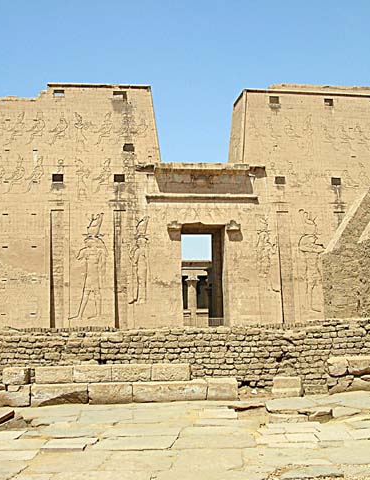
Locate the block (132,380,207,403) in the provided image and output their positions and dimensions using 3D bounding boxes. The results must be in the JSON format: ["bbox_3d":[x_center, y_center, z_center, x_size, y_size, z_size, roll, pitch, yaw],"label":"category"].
[{"bbox_3d":[-0.320,3.114,13.722,1.504,0.373,0.750,-1,-7,-3],"label":"block"}]

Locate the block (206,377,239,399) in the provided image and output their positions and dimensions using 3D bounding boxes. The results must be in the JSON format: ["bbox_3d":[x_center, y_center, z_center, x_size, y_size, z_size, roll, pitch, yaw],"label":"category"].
[{"bbox_3d":[0.741,3.091,13.772,0.637,0.385,0.750,-1,-7,-3],"label":"block"}]

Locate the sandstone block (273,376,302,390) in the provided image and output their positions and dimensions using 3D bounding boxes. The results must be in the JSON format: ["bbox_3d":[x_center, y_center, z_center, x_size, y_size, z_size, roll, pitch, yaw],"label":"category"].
[{"bbox_3d":[2.081,2.976,13.798,0.579,0.301,0.400,-1,-7,-4],"label":"sandstone block"}]

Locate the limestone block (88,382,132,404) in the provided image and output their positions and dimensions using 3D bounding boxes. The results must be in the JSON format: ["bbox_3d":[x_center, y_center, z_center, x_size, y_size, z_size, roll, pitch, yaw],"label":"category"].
[{"bbox_3d":[-1.461,2.953,12.948,0.830,0.400,0.500,0,-6,-7],"label":"limestone block"}]

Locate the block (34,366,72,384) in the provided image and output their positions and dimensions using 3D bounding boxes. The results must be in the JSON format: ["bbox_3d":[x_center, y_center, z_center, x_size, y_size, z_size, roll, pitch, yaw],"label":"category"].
[{"bbox_3d":[-2.606,2.710,13.408,0.744,0.316,0.420,0,-7,-5],"label":"block"}]

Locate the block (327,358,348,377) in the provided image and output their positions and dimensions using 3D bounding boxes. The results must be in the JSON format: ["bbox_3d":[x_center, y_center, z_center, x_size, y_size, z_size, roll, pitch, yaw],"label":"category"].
[{"bbox_3d":[3.064,2.611,13.707,0.423,0.359,0.420,0,-7,-8],"label":"block"}]

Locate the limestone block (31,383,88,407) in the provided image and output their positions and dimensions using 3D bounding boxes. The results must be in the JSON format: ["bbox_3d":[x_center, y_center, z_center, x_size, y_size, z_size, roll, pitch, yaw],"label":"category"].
[{"bbox_3d":[-2.412,2.958,12.888,1.060,0.410,0.500,0,-6,-7],"label":"limestone block"}]

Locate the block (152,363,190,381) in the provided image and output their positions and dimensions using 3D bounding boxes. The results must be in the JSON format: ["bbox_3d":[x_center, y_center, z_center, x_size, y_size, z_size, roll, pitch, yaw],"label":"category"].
[{"bbox_3d":[-0.305,2.699,13.608,0.776,0.319,0.420,0,-7,-5],"label":"block"}]

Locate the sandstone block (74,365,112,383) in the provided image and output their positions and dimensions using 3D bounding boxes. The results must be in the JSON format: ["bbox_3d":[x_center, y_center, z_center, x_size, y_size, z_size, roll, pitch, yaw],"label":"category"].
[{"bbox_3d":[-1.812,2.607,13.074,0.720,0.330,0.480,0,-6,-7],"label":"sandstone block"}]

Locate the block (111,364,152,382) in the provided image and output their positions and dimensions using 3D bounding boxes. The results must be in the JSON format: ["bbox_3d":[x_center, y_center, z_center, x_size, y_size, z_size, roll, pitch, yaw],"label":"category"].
[{"bbox_3d":[-1.136,2.831,14.237,0.815,0.346,0.580,-1,-7,-3],"label":"block"}]

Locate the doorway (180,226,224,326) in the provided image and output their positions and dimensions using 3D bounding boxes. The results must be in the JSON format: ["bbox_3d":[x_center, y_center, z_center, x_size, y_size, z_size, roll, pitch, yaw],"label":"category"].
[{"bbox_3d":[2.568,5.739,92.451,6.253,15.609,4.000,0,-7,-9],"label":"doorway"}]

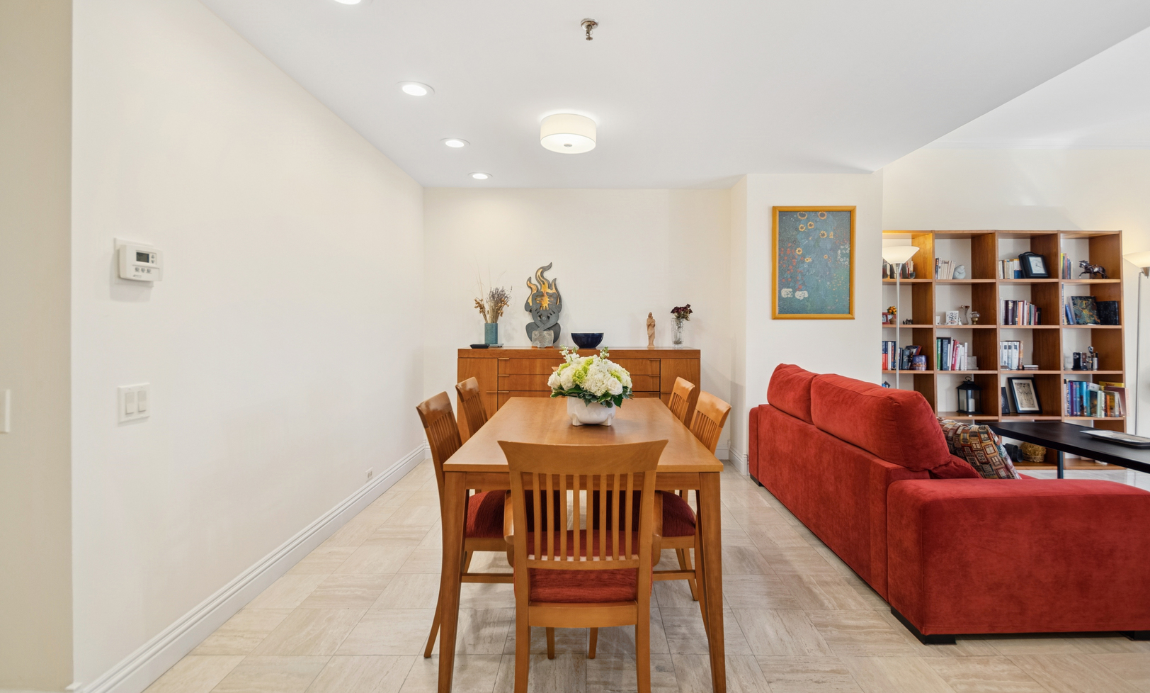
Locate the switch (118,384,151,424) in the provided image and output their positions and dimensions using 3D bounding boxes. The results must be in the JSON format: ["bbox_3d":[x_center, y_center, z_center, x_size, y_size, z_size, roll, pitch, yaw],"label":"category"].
[{"bbox_3d":[-1.444,0.183,1.575,0.012,0.114,0.113,0,1,1],"label":"switch"}]

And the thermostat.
[{"bbox_3d":[-1.422,-0.274,1.562,0.042,0.110,0.135,0,1,1],"label":"thermostat"}]

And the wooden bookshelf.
[{"bbox_3d":[3.545,0.024,4.140,2.110,1.990,0.270,0,1,1],"label":"wooden bookshelf"}]

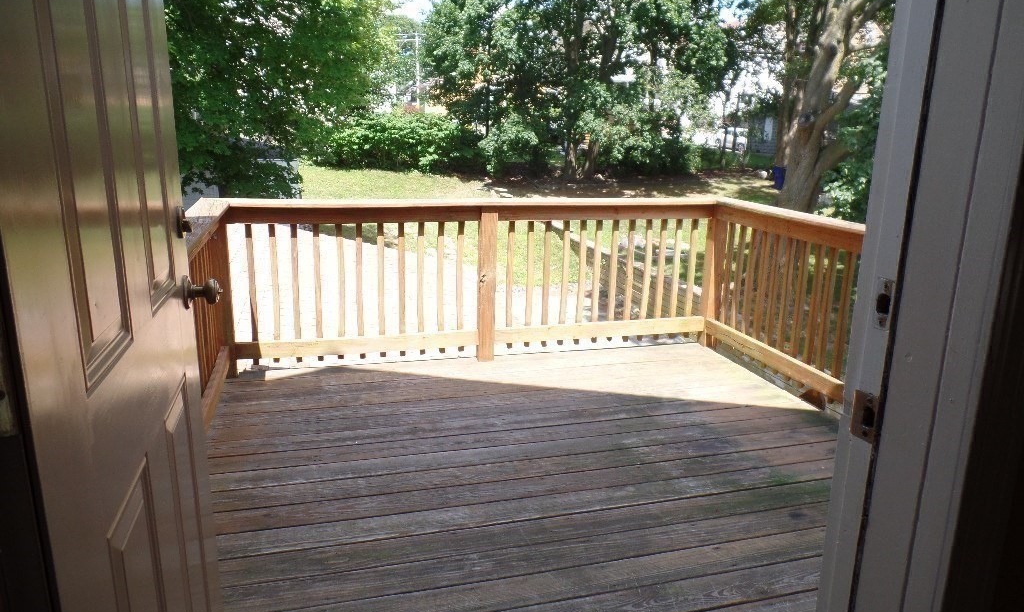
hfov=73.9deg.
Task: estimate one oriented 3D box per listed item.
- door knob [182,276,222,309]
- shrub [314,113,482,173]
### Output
[{"bbox_3d":[-0.623,-0.029,1.377,0.067,0.067,0.067,-3,14,-17],"label":"door knob"},{"bbox_3d":[-4.960,-7.231,30.000,7.000,2.450,2.800,2,13,3],"label":"shrub"}]

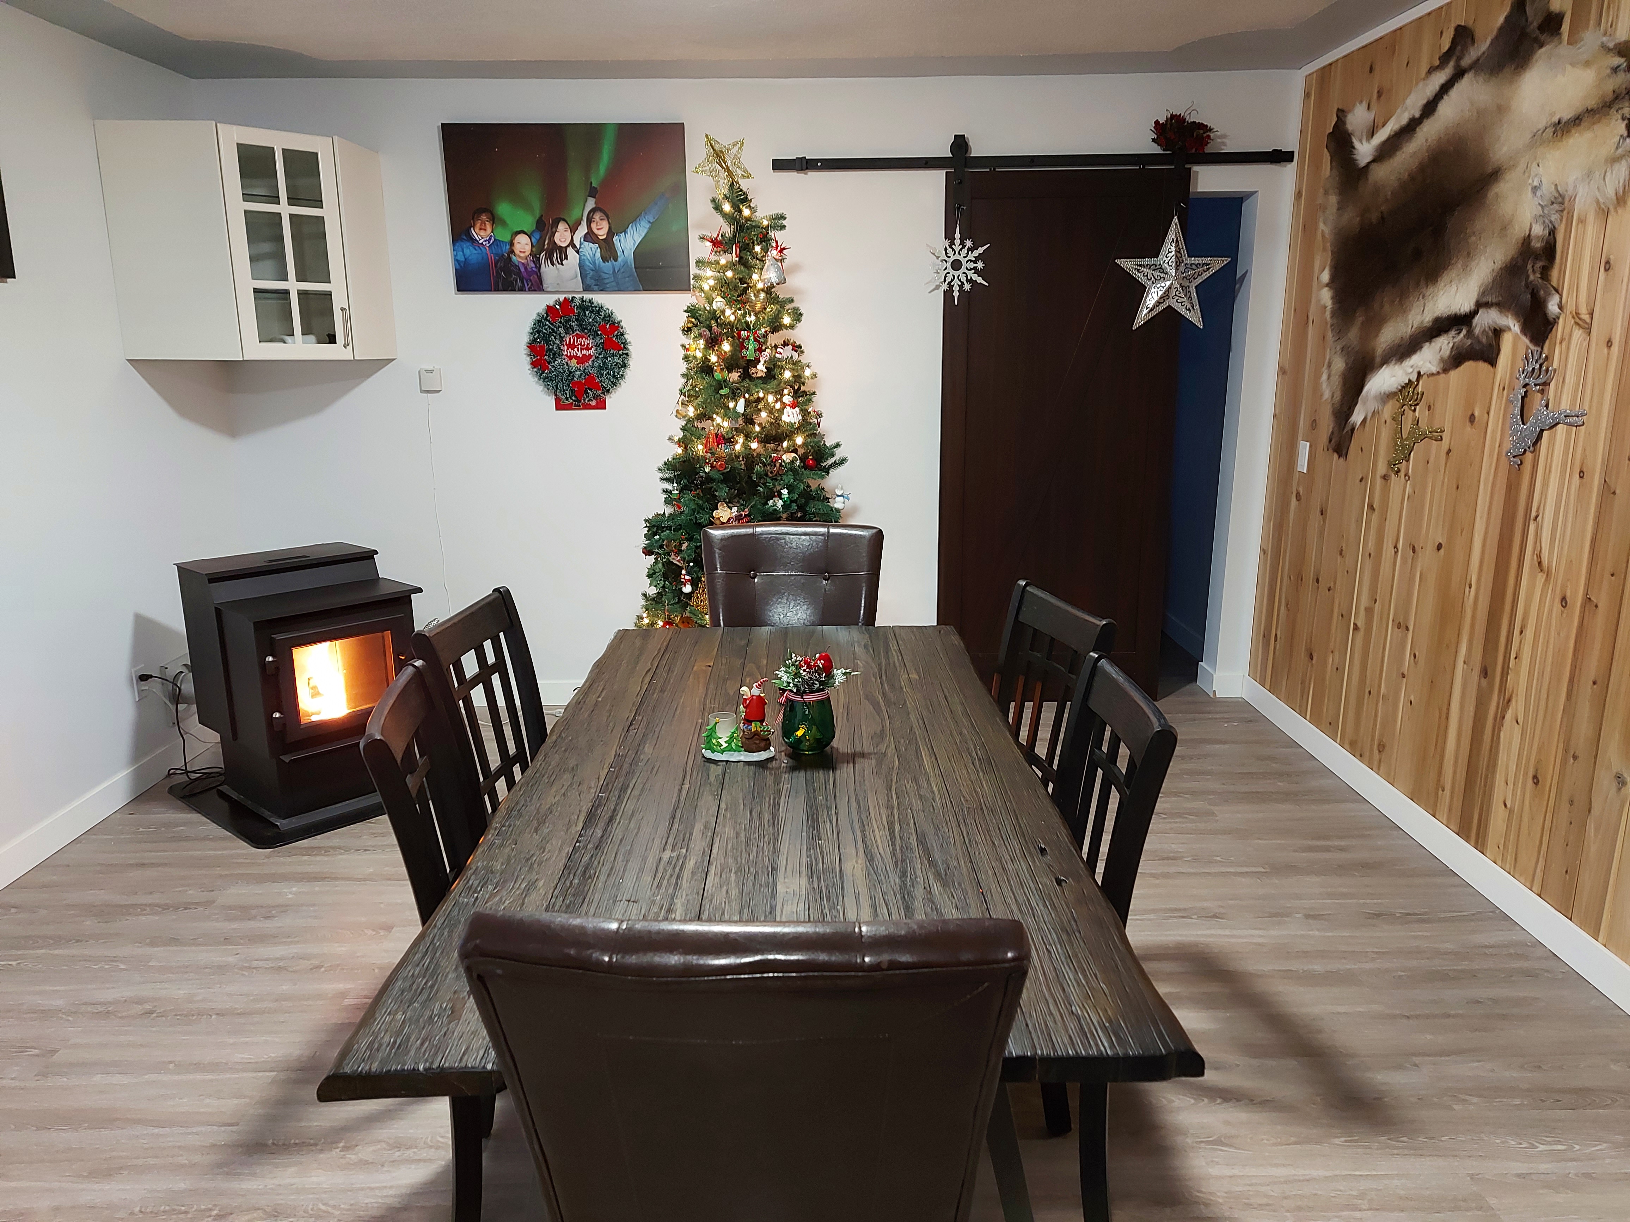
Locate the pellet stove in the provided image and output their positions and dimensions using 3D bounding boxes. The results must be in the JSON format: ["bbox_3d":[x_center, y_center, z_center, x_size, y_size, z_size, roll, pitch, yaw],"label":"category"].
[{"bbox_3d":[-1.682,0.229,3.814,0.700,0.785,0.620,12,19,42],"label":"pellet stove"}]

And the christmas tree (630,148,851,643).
[{"bbox_3d":[-0.258,-0.553,4.061,0.930,2.170,0.930,-1,14,-1],"label":"christmas tree"}]

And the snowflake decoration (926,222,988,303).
[{"bbox_3d":[0.548,-1.324,4.309,0.240,0.303,0.020,-1,14,0],"label":"snowflake decoration"}]

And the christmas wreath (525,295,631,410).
[{"bbox_3d":[-0.924,-1.015,4.442,0.410,0.435,0.070,-1,14,0],"label":"christmas wreath"}]

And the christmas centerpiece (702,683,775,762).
[{"bbox_3d":[-0.142,0.195,2.100,0.138,0.148,0.090,-1,14,0],"label":"christmas centerpiece"}]

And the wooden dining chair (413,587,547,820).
[{"bbox_3d":[-0.475,0.469,2.424,0.530,0.960,0.440,1,14,7],"label":"wooden dining chair"}]

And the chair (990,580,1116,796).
[{"bbox_3d":[0.284,0.459,2.442,0.530,0.960,0.440,-4,14,-14],"label":"chair"}]

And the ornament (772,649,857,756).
[{"bbox_3d":[-0.005,0.164,2.093,0.148,0.183,0.133,-1,14,-1],"label":"ornament"}]

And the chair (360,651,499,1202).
[{"bbox_3d":[-0.398,0.587,1.938,0.530,0.960,0.440,-2,14,-8],"label":"chair"}]

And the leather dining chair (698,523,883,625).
[{"bbox_3d":[-0.051,0.318,2.980,0.485,1.020,0.620,-1,14,0],"label":"leather dining chair"}]

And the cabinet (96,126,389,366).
[{"bbox_3d":[-2.084,-1.313,4.126,0.740,0.760,0.930,13,19,43],"label":"cabinet"}]

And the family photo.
[{"bbox_3d":[-0.936,-1.529,4.289,0.895,0.607,0.035,-1,14,-1],"label":"family photo"}]

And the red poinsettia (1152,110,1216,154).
[{"bbox_3d":[1.376,-1.794,4.214,0.248,0.162,0.160,-1,14,0],"label":"red poinsettia"}]

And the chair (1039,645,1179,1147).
[{"bbox_3d":[0.285,0.599,1.935,0.510,0.965,0.430,-1,14,0],"label":"chair"}]

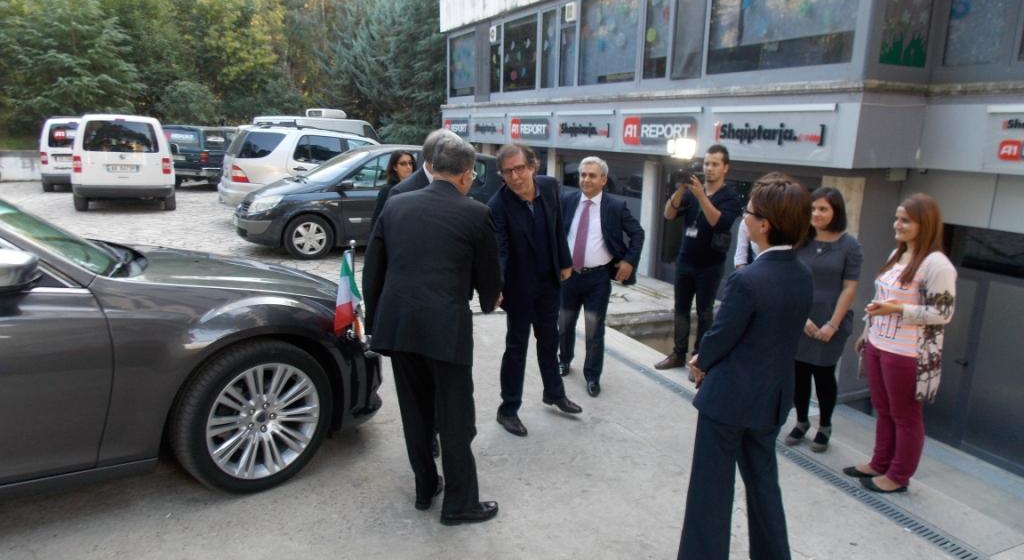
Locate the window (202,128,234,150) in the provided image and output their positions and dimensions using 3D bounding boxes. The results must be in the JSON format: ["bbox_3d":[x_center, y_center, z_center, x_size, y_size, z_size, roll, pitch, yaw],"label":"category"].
[{"bbox_3d":[-7.894,-3.779,18.300,0.060,0.520,1.150,4,13,13],"label":"window"}]

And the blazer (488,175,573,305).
[{"bbox_3d":[0.107,-0.248,4.170,0.540,0.790,0.380,2,13,4],"label":"blazer"}]

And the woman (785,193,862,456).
[{"bbox_3d":[1.997,0.248,4.375,0.460,1.660,0.330,12,17,41],"label":"woman"}]

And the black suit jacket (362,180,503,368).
[{"bbox_3d":[-0.386,-0.031,3.220,0.600,0.820,0.400,7,14,24],"label":"black suit jacket"}]

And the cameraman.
[{"bbox_3d":[1.488,-0.141,5.349,0.600,1.800,0.540,-10,17,-41],"label":"cameraman"}]

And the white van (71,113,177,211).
[{"bbox_3d":[-8.430,-2.567,14.775,1.810,1.820,4.410,-3,13,-28],"label":"white van"}]

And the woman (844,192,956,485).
[{"bbox_3d":[2.163,0.359,3.801,0.450,1.670,0.480,-4,13,-21],"label":"woman"}]

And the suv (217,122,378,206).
[{"bbox_3d":[-3.698,-2.306,14.354,4.590,1.800,1.840,-8,16,-36],"label":"suv"}]

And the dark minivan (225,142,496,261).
[{"bbox_3d":[-2.183,-1.337,11.014,4.300,1.620,1.840,-4,13,-32],"label":"dark minivan"}]

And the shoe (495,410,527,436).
[{"bbox_3d":[0.008,0.879,4.297,0.103,0.110,0.287,-2,13,-36],"label":"shoe"}]

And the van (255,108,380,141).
[{"bbox_3d":[-5.641,-4.110,21.222,1.900,2.200,4.900,8,14,27],"label":"van"}]

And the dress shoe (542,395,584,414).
[{"bbox_3d":[0.347,0.813,4.617,0.285,0.110,0.105,9,14,30],"label":"dress shoe"}]

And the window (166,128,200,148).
[{"bbox_3d":[-8.938,-3.827,18.400,1.300,0.520,0.100,5,13,17],"label":"window"}]

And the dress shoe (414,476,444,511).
[{"bbox_3d":[-0.398,1.007,3.359,0.103,0.110,0.287,7,10,8],"label":"dress shoe"}]

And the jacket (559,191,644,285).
[{"bbox_3d":[0.663,-0.311,5.100,0.620,0.720,0.360,6,14,23],"label":"jacket"}]

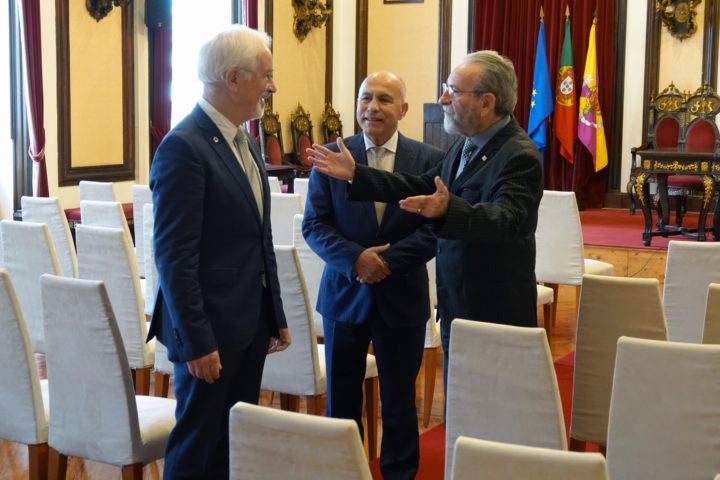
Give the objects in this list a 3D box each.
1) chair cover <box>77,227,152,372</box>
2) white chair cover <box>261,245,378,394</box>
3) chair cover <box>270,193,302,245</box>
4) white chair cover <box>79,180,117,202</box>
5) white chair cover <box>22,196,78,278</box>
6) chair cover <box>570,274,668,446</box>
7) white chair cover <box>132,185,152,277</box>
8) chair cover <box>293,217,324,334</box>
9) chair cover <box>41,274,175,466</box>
[{"bbox_3d":[-0.959,0.215,5.458,0.385,0.584,0.616,5,8,30],"label":"chair cover"},{"bbox_3d":[-0.215,0.295,5.211,0.420,0.607,0.630,5,8,30],"label":"white chair cover"},{"bbox_3d":[-0.322,-0.008,7.404,0.385,0.584,0.616,5,8,28],"label":"chair cover"},{"bbox_3d":[-1.534,-0.100,8.000,0.385,0.584,0.616,4,8,26],"label":"white chair cover"},{"bbox_3d":[-1.647,0.043,7.170,0.420,0.607,0.630,5,8,29],"label":"white chair cover"},{"bbox_3d":[0.994,0.385,4.316,0.385,0.584,0.616,5,8,28],"label":"chair cover"},{"bbox_3d":[-1.204,-0.071,8.182,0.420,0.607,0.630,5,8,30],"label":"white chair cover"},{"bbox_3d":[-0.059,0.160,6.366,0.420,0.607,0.630,5,8,30],"label":"chair cover"},{"bbox_3d":[-0.776,0.401,4.253,0.420,0.607,0.630,5,8,32],"label":"chair cover"}]

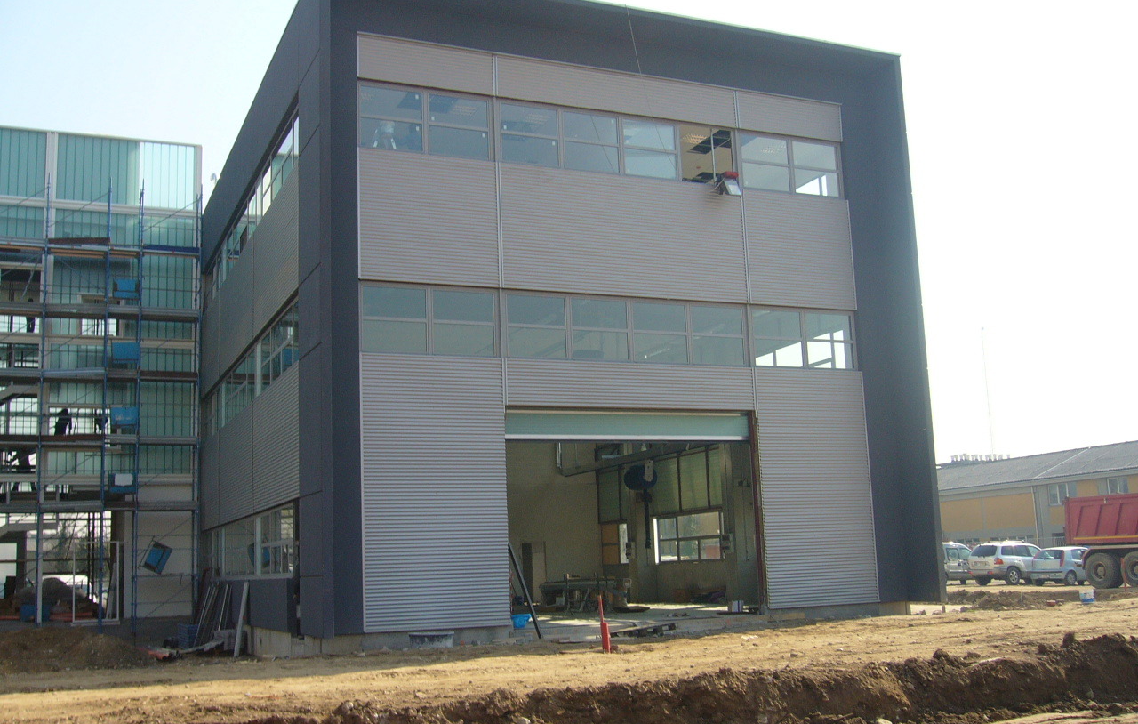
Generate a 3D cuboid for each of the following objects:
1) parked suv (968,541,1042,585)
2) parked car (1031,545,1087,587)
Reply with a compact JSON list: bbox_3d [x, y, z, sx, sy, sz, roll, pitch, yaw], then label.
[{"bbox_3d":[18.500,8.245,47.301,4.500,1.720,1.830,3,-11,-28],"label":"parked suv"},{"bbox_3d":[19.980,8.020,45.379,3.820,1.480,1.660,3,-11,-30],"label":"parked car"}]

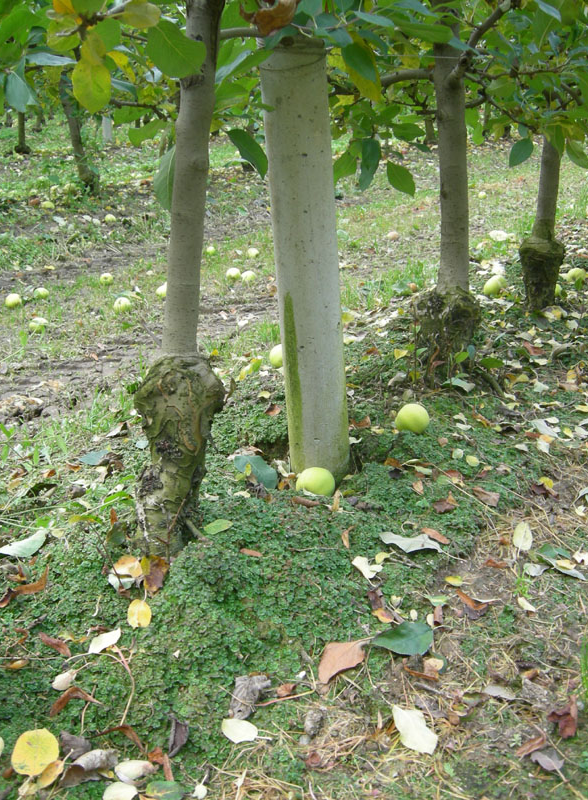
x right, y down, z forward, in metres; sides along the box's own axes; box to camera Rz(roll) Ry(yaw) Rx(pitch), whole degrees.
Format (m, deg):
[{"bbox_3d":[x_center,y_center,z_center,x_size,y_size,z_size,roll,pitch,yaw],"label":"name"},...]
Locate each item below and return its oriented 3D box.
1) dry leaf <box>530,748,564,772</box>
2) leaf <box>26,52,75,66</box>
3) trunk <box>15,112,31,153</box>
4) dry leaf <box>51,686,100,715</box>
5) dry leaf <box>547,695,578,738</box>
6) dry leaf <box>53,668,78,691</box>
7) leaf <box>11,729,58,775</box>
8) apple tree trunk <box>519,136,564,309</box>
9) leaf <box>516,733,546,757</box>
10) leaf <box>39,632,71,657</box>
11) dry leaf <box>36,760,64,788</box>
[{"bbox_3d":[0.312,0.443,1.080,0.039,0.013,0.028,12,32,27],"label":"dry leaf"},{"bbox_3d":[-0.347,-0.485,1.250,0.070,0.022,0.040,-2,20,-4],"label":"leaf"},{"bbox_3d":[-2.872,-2.822,9.300,0.170,0.470,0.170,0,18,0],"label":"trunk"},{"bbox_3d":[-0.291,0.402,1.170,0.066,0.022,0.040,0,18,0],"label":"dry leaf"},{"bbox_3d":[0.307,0.360,1.000,0.036,0.028,0.048,0,21,0],"label":"dry leaf"},{"bbox_3d":[-0.299,0.366,1.149,0.027,0.012,0.038,19,35,30],"label":"dry leaf"},{"bbox_3d":[-0.296,0.403,1.006,0.048,0.010,0.055,6,41,-3],"label":"leaf"},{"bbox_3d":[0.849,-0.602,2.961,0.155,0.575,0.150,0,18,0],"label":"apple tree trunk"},{"bbox_3d":[0.284,0.412,1.050,0.051,0.015,0.023,-15,27,-32],"label":"leaf"},{"bbox_3d":[-0.346,0.354,1.270,0.022,0.014,0.075,-17,25,-42],"label":"leaf"},{"bbox_3d":[-0.279,0.428,1.004,0.022,0.012,0.046,11,29,19],"label":"dry leaf"}]

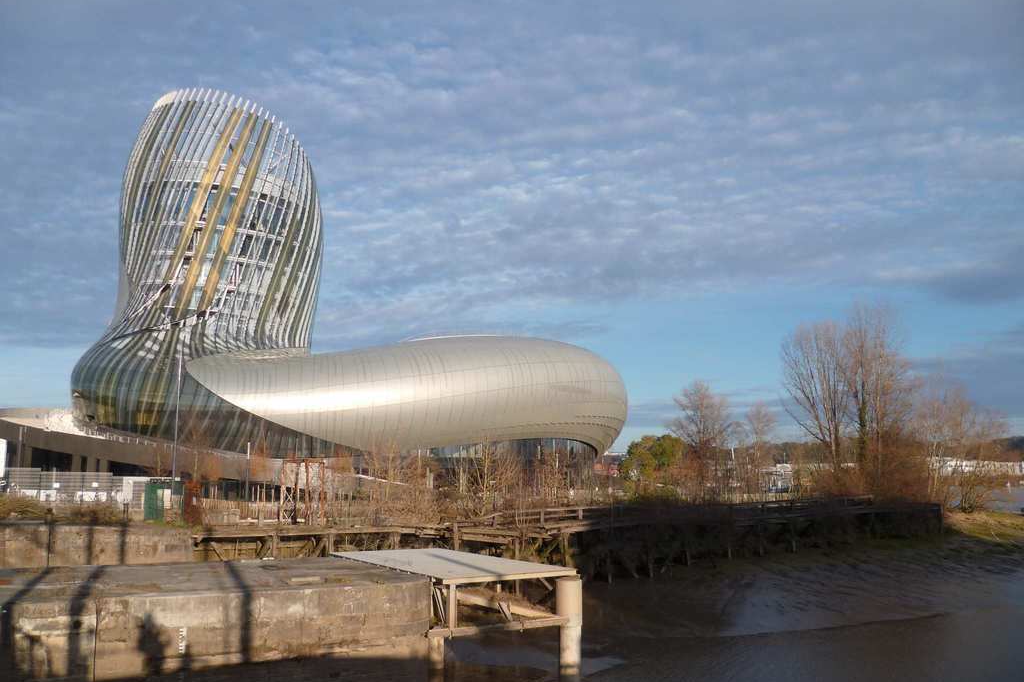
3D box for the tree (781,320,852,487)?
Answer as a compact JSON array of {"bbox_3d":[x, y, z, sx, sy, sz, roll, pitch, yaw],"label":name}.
[{"bbox_3d":[29.757,6.503,80.946,7.040,17.480,7.040,0,-9,0],"label":"tree"}]

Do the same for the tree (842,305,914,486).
[{"bbox_3d":[36.313,5.773,82.069,7.130,19.330,7.130,0,-9,0],"label":"tree"}]

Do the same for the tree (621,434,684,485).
[{"bbox_3d":[16.448,14.206,96.967,7.490,6.720,7.120,0,-9,0],"label":"tree"}]

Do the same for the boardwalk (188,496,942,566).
[{"bbox_3d":[11.000,13.530,58.124,60.000,4.600,11.000,4,-10,-26],"label":"boardwalk"}]

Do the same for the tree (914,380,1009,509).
[{"bbox_3d":[43.090,9.989,79.402,9.010,12.650,8.110,0,-9,0],"label":"tree"}]

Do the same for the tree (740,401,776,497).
[{"bbox_3d":[24.792,10.920,83.306,3.620,9.670,3.620,0,-9,0],"label":"tree"}]

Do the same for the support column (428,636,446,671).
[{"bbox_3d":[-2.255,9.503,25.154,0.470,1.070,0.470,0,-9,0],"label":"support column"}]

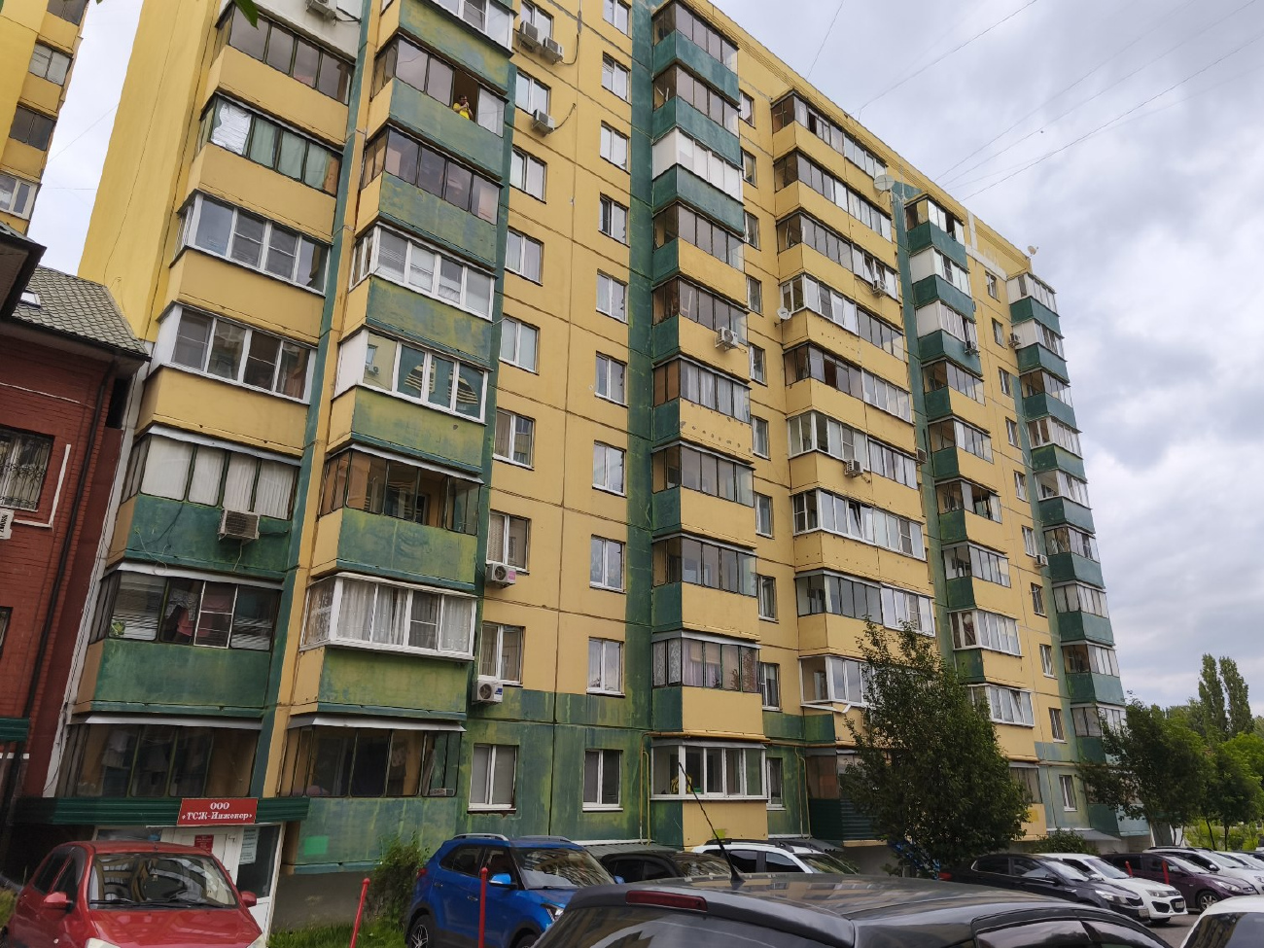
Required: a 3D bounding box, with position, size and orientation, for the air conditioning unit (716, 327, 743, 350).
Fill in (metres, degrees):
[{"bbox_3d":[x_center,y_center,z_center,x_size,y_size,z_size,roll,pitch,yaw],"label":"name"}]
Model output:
[{"bbox_3d":[3.067,-4.289,26.918,0.740,0.550,0.330,17,-26,-38],"label":"air conditioning unit"}]

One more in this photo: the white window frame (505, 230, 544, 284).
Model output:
[{"bbox_3d":[-3.060,-6.197,23.948,1.220,1.410,0.160,17,-26,-38],"label":"white window frame"}]

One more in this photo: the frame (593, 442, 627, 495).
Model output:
[{"bbox_3d":[-0.659,-0.130,24.312,1.220,1.390,0.130,16,-24,-39],"label":"frame"}]

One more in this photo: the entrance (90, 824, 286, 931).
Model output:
[{"bbox_3d":[-7.555,6.965,14.130,2.970,1.980,0.450,17,-26,-38],"label":"entrance"}]

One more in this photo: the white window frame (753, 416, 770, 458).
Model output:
[{"bbox_3d":[4.277,-1.303,28.907,1.220,1.410,0.160,17,-26,-38],"label":"white window frame"}]

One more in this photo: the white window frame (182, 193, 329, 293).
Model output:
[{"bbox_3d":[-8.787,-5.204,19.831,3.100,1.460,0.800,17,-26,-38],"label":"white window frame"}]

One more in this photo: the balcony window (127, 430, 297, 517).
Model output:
[{"bbox_3d":[-8.063,0.224,16.244,2.760,1.180,1.220,16,-24,-39],"label":"balcony window"}]

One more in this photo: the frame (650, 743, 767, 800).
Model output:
[{"bbox_3d":[2.177,8.250,23.319,3.380,1.430,1.180,16,-24,-39],"label":"frame"}]

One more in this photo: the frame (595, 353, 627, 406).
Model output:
[{"bbox_3d":[-0.612,-2.764,24.824,1.250,1.450,0.150,17,-26,-38],"label":"frame"}]

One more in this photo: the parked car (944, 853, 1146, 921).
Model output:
[{"bbox_3d":[9.854,9.945,20.159,1.740,1.470,4.400,17,-26,-37],"label":"parked car"}]

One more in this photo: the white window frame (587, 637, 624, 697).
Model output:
[{"bbox_3d":[-0.732,5.018,21.799,1.200,1.370,0.150,17,-26,-37],"label":"white window frame"}]

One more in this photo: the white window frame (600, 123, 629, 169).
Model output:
[{"bbox_3d":[-0.567,-10.789,27.846,1.220,1.370,0.130,16,-24,-39],"label":"white window frame"}]

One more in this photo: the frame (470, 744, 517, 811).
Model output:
[{"bbox_3d":[-3.152,6.933,19.178,1.220,1.410,0.160,17,-26,-38],"label":"frame"}]

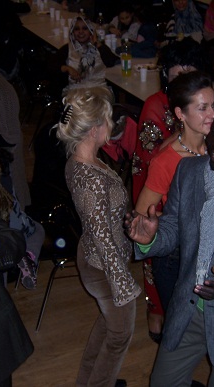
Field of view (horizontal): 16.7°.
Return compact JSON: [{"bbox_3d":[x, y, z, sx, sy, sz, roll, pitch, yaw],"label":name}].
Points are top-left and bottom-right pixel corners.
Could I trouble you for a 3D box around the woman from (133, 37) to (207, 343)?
[{"bbox_3d":[0.340,0.060,3.794,0.520,1.680,0.420,0,24,0],"label":"woman"}]

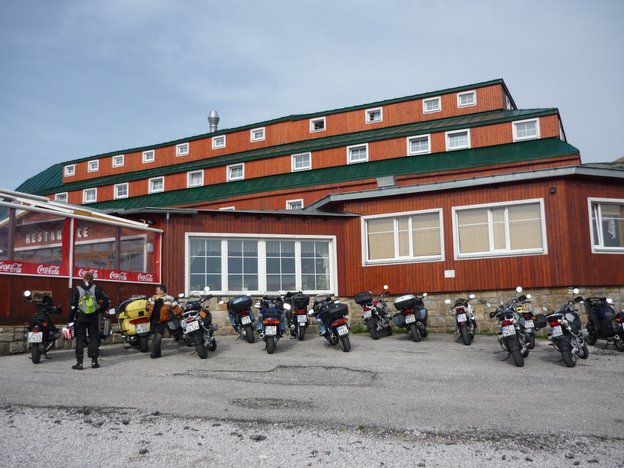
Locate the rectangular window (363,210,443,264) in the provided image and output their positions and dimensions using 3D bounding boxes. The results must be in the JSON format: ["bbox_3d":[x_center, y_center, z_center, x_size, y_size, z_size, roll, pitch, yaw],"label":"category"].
[{"bbox_3d":[2.866,0.137,19.026,2.713,1.619,0.140,-5,-9,26],"label":"rectangular window"}]

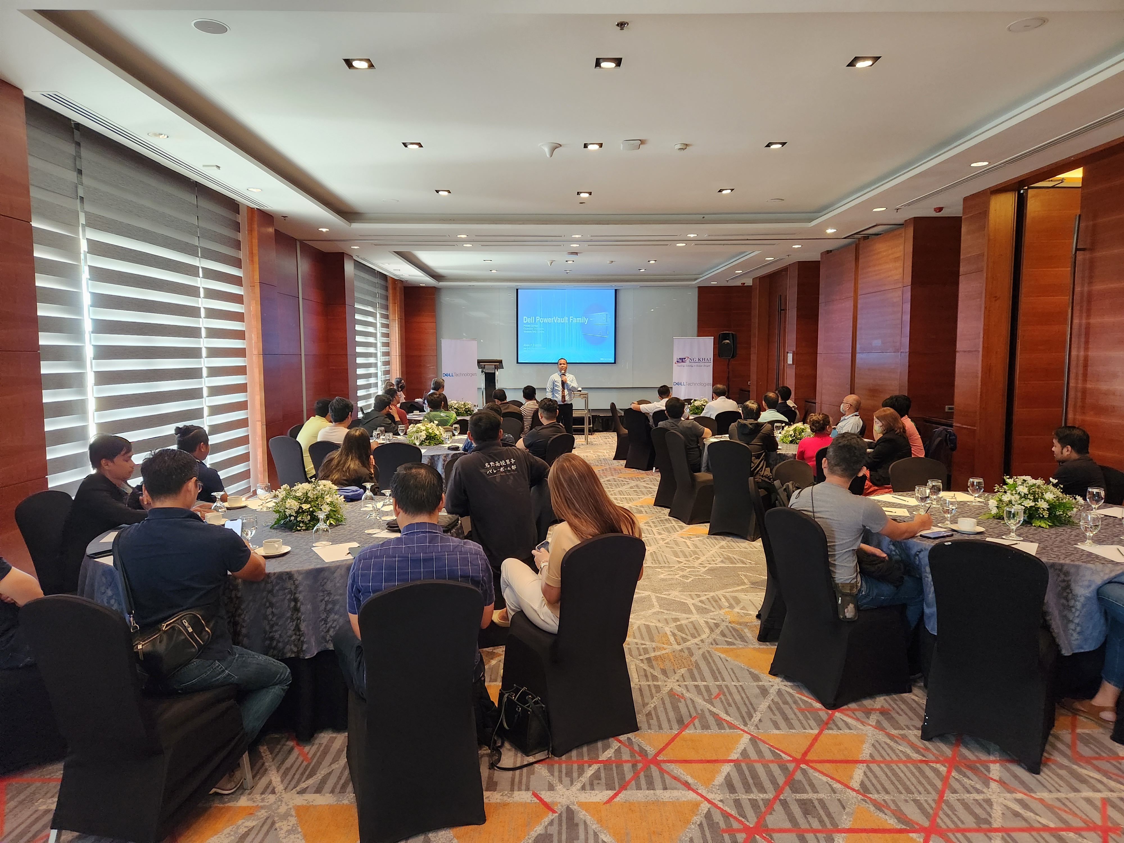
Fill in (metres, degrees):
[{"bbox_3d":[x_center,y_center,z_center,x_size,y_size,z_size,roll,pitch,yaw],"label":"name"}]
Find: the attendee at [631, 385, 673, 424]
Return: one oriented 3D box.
[{"bbox_3d":[1.450,0.073,11.201,0.720,1.250,0.820,0,5,-3],"label":"attendee"}]

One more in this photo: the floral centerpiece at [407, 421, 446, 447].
[{"bbox_3d":[-1.416,0.110,7.821,0.400,0.255,0.370,0,5,0],"label":"floral centerpiece"}]

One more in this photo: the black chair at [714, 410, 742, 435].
[{"bbox_3d":[2.330,0.287,10.723,0.440,0.925,0.580,-1,5,-5],"label":"black chair"}]

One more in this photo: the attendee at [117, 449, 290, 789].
[{"bbox_3d":[-1.310,0.763,2.809,0.560,1.320,0.740,2,5,17],"label":"attendee"}]

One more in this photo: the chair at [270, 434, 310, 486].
[{"bbox_3d":[-2.491,0.586,7.472,0.440,0.925,0.580,4,6,37],"label":"chair"}]

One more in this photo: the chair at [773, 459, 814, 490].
[{"bbox_3d":[1.779,0.755,5.170,0.440,0.930,0.550,-4,6,-34],"label":"chair"}]

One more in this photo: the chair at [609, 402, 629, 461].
[{"bbox_3d":[1.070,0.145,11.990,0.580,0.920,0.450,1,5,10],"label":"chair"}]

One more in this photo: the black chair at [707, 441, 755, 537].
[{"bbox_3d":[1.681,0.608,7.071,0.440,0.925,0.580,3,6,35],"label":"black chair"}]

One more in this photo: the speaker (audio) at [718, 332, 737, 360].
[{"bbox_3d":[3.657,-1.670,16.517,0.380,0.610,0.350,2,6,25],"label":"speaker (audio)"}]

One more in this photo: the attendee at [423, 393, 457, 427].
[{"bbox_3d":[-1.529,0.246,9.409,0.520,1.240,0.800,1,5,11],"label":"attendee"}]

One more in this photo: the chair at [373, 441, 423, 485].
[{"bbox_3d":[-1.398,0.628,6.719,0.440,0.930,0.550,0,5,5],"label":"chair"}]

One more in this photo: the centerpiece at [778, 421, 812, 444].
[{"bbox_3d":[2.482,0.107,7.892,0.400,0.220,0.370,0,5,0],"label":"centerpiece"}]

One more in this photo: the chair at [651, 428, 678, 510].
[{"bbox_3d":[1.322,0.503,8.287,0.580,0.925,0.440,-3,6,-31],"label":"chair"}]

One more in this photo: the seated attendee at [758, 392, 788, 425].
[{"bbox_3d":[2.540,0.233,9.207,0.520,1.240,0.800,-1,5,-7],"label":"seated attendee"}]

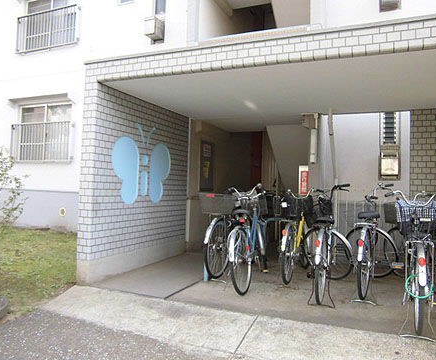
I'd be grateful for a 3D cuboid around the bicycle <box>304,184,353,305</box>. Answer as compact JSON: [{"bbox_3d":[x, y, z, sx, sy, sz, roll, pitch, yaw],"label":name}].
[{"bbox_3d":[1.114,0.621,3.760,0.620,1.110,1.680,1,-1,21],"label":"bicycle"}]

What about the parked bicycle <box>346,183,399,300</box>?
[{"bbox_3d":[1.592,0.636,3.926,0.630,1.120,1.680,1,-1,26],"label":"parked bicycle"}]

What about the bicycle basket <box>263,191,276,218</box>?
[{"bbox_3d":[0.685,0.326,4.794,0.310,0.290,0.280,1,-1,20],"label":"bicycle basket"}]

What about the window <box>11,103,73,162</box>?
[{"bbox_3d":[-4.000,-1.065,8.169,1.760,1.320,0.180,1,-1,24],"label":"window"}]

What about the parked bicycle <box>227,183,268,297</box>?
[{"bbox_3d":[0.463,0.611,4.091,0.580,1.100,1.770,1,-1,19],"label":"parked bicycle"}]

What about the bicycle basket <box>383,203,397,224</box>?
[{"bbox_3d":[2.124,0.410,4.413,0.270,0.260,0.340,2,-1,12],"label":"bicycle basket"}]

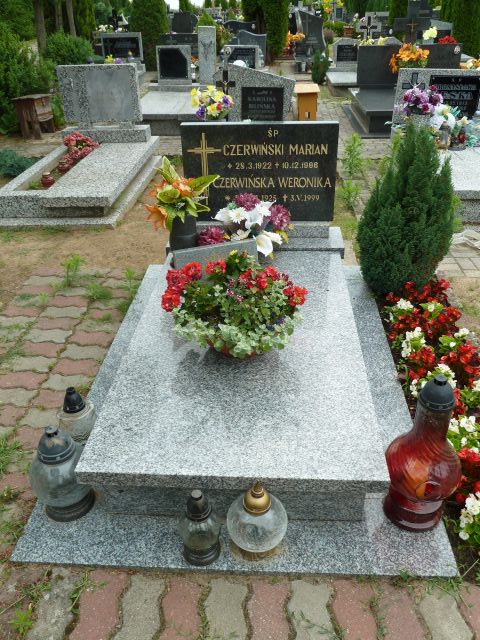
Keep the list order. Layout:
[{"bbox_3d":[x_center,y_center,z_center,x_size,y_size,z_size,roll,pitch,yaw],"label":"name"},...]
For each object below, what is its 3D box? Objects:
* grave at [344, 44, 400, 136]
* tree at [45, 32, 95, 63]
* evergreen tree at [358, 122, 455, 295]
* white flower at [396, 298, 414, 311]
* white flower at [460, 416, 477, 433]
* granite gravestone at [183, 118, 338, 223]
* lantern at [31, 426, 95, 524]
[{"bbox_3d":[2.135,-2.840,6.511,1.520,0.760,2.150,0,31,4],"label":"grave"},{"bbox_3d":[-3.140,-4.976,10.179,0.850,0.940,0.800,0,31,4],"label":"tree"},{"bbox_3d":[0.836,-0.557,2.673,0.470,0.830,0.470,0,32,4],"label":"evergreen tree"},{"bbox_3d":[0.761,-0.071,2.465,0.080,0.045,0.065,0,31,4],"label":"white flower"},{"bbox_3d":[0.714,0.326,1.675,0.050,0.050,0.050,0,32,4],"label":"white flower"},{"bbox_3d":[0.104,-0.760,2.779,0.776,0.497,0.075,0,30,4],"label":"granite gravestone"},{"bbox_3d":[-0.519,0.433,1.552,0.180,0.290,0.180,0,31,4],"label":"lantern"}]

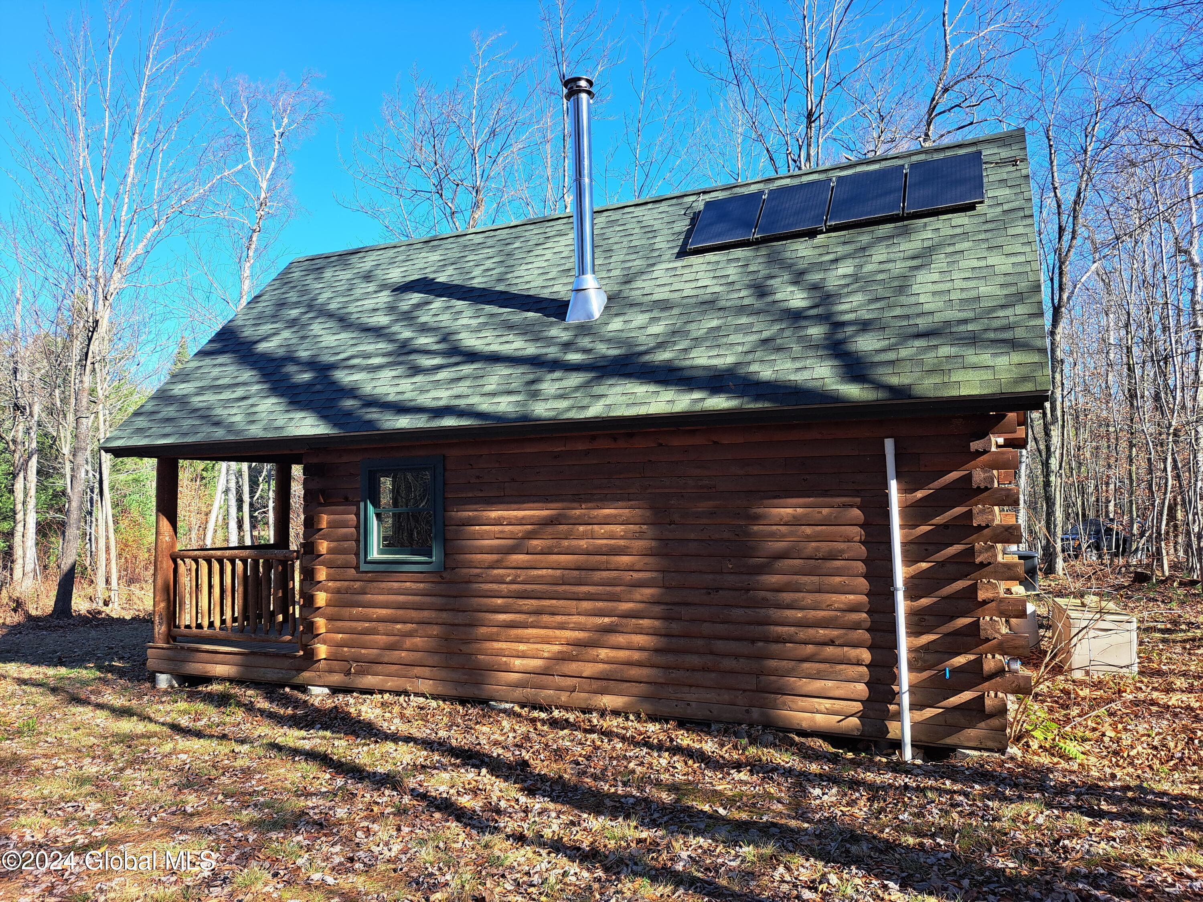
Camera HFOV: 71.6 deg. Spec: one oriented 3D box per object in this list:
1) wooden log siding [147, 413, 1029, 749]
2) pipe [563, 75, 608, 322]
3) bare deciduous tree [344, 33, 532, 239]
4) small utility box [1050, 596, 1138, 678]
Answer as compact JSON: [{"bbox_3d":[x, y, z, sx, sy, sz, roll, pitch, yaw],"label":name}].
[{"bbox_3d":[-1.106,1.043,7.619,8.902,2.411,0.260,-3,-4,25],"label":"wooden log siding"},{"bbox_3d":[-0.163,-2.521,8.353,0.350,2.550,0.350,-3,-4,25],"label":"pipe"},{"bbox_3d":[-4.046,-3.806,21.501,5.200,14.312,5.200,-3,-4,25],"label":"bare deciduous tree"},{"bbox_3d":[5.164,1.965,8.761,0.570,0.650,1.050,-2,-4,21],"label":"small utility box"}]

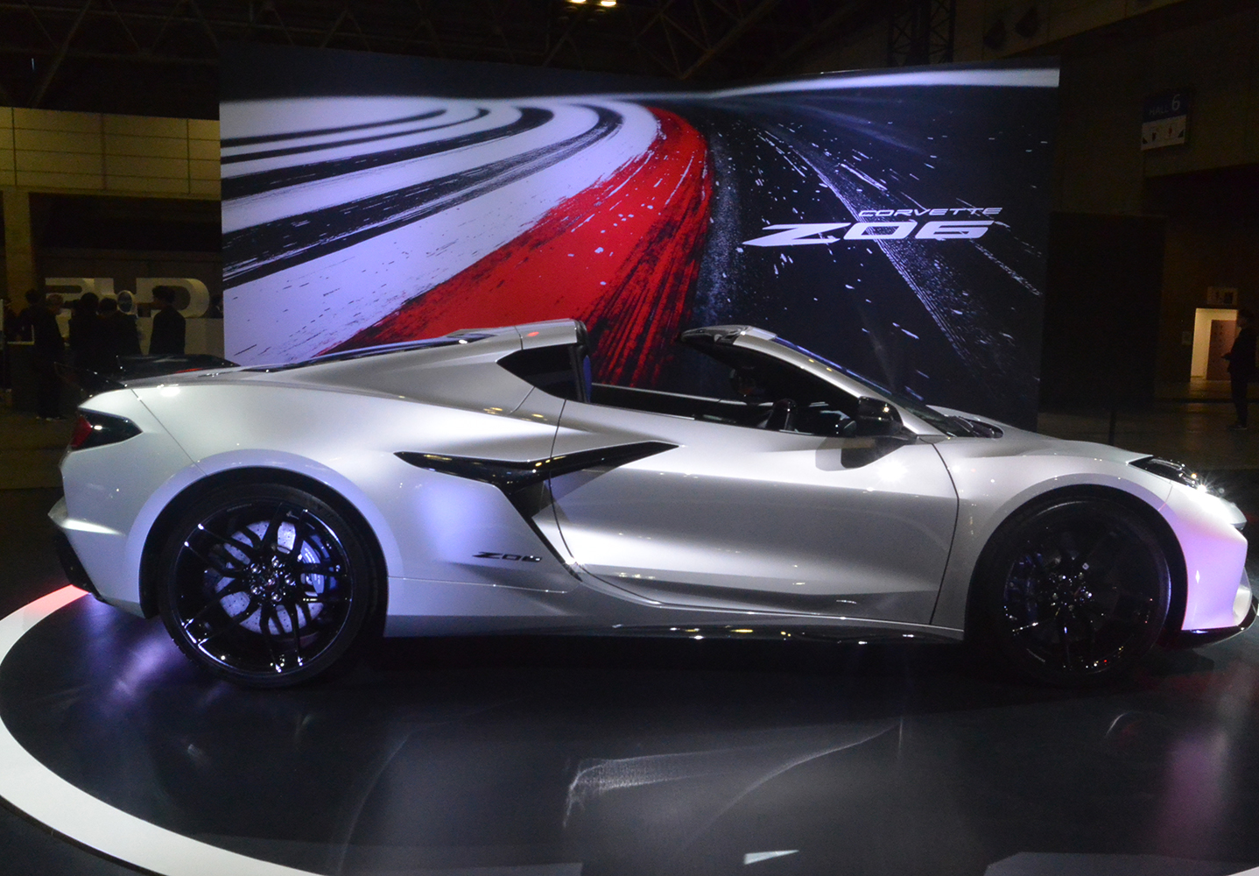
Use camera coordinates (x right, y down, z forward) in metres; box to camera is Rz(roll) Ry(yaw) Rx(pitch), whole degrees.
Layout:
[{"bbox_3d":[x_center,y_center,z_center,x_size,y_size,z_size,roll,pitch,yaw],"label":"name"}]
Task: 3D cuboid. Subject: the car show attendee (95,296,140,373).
[{"bbox_3d":[-5.857,-0.791,13.392,0.480,1.620,0.310,1,7,-6],"label":"car show attendee"}]

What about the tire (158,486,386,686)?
[{"bbox_3d":[-1.190,0.457,3.931,0.700,0.700,0.330,1,7,-4],"label":"tire"}]

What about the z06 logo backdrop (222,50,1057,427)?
[{"bbox_3d":[0.034,-1.171,8.472,5.580,3.000,1.160,1,7,0],"label":"z06 logo backdrop"}]

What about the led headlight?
[{"bbox_3d":[1.967,0.127,4.250,0.350,0.130,0.340,1,7,-4],"label":"led headlight"}]

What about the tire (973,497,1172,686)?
[{"bbox_3d":[1.528,0.513,4.093,0.670,0.670,0.270,1,7,-4],"label":"tire"}]

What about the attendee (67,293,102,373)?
[{"bbox_3d":[-6.162,-0.823,13.294,0.470,1.650,0.300,1,7,0],"label":"attendee"}]

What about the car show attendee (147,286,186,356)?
[{"bbox_3d":[-5.681,-1.006,14.398,0.460,1.720,0.310,-1,7,-17],"label":"car show attendee"}]

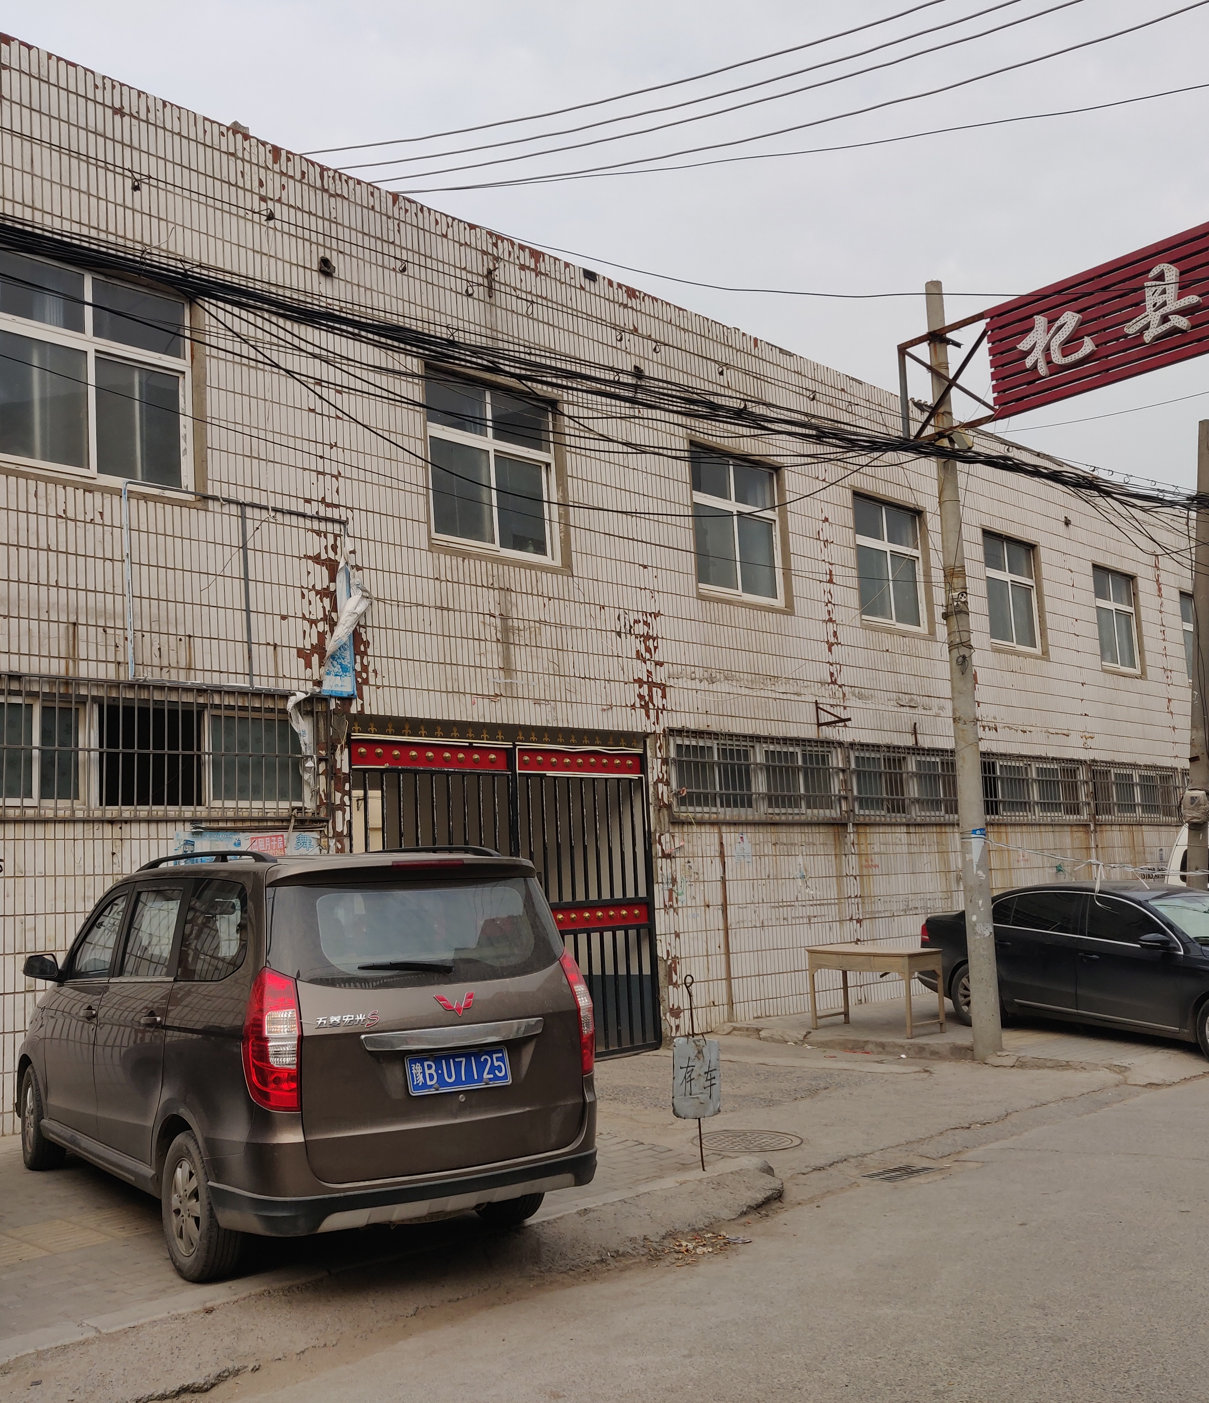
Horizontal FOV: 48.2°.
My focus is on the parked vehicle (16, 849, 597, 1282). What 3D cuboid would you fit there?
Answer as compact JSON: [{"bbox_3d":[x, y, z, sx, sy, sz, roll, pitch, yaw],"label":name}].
[{"bbox_3d":[-1.847,1.687,7.188,1.720,1.750,4.410,3,-8,-35],"label":"parked vehicle"}]

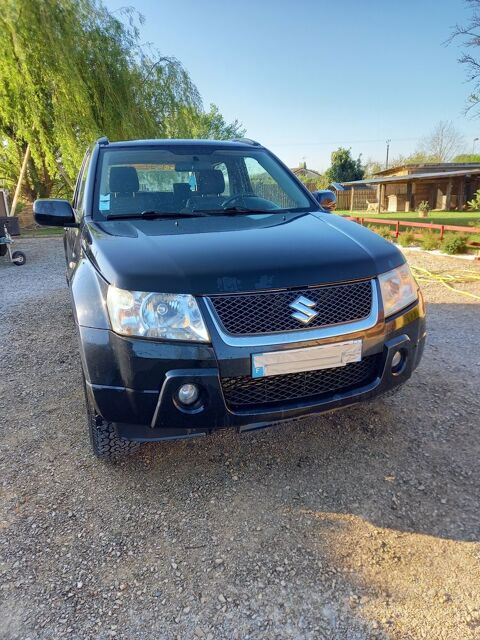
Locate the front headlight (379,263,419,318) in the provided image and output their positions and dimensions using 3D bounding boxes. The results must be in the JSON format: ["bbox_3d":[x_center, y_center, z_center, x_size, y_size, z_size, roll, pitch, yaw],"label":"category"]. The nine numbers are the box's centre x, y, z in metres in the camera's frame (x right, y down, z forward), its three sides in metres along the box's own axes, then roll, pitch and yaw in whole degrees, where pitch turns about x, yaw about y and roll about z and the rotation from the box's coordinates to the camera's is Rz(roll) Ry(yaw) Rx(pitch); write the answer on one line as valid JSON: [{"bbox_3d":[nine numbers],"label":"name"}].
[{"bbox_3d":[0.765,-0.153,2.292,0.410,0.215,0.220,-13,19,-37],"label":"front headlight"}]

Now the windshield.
[{"bbox_3d":[-0.270,-0.976,3.144,1.430,0.150,0.770,-7,51,-20],"label":"windshield"}]

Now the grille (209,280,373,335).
[{"bbox_3d":[0.257,-0.033,1.993,0.820,0.195,0.120,-7,16,-20],"label":"grille"}]

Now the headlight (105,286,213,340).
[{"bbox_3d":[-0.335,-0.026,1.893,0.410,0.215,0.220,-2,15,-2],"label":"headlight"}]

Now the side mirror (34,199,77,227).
[{"bbox_3d":[-1.127,-0.655,2.793,0.230,0.170,0.150,-7,16,-20],"label":"side mirror"}]

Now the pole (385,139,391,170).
[{"bbox_3d":[16.088,-15.809,50.992,0.500,7.800,0.280,-1,15,0],"label":"pole"}]

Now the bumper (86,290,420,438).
[{"bbox_3d":[0.209,0.174,2.193,1.780,0.540,0.520,-7,16,-20],"label":"bumper"}]

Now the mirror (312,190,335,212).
[{"bbox_3d":[0.648,-0.880,3.433,0.220,0.165,0.150,-7,16,-20],"label":"mirror"}]

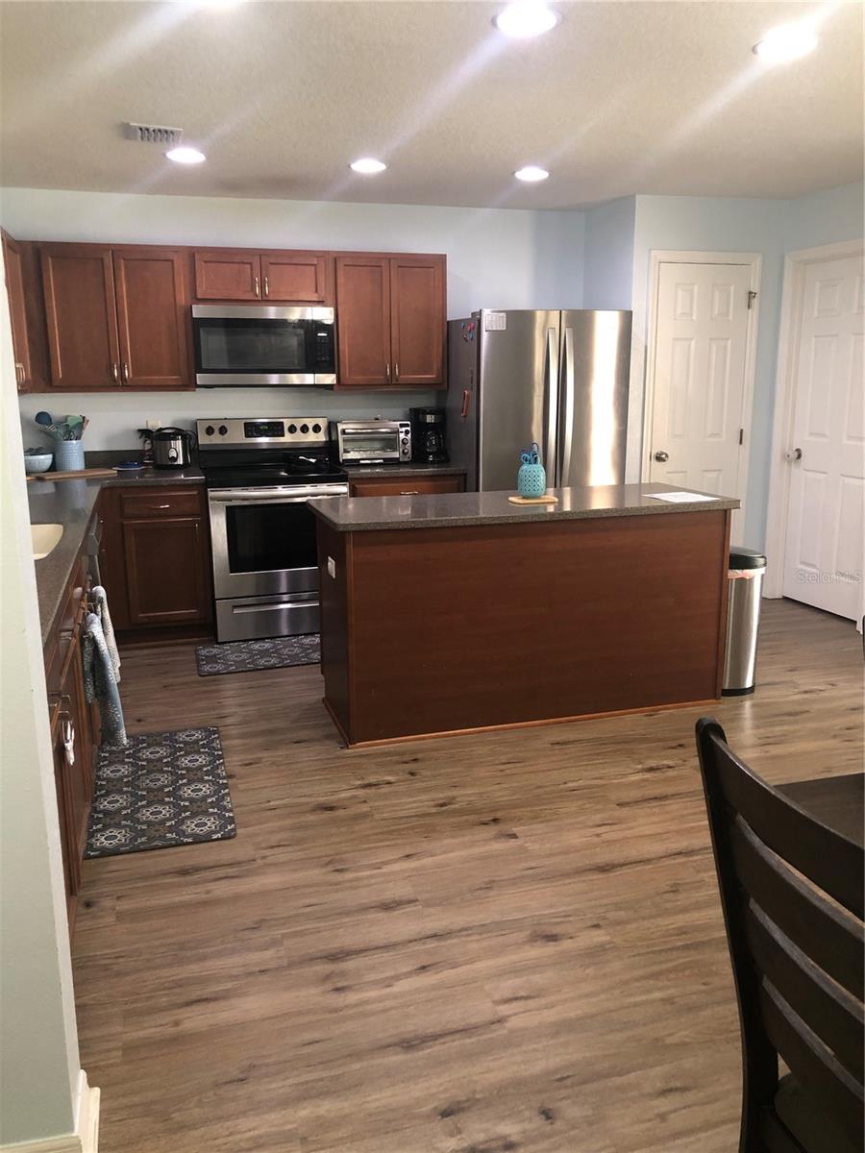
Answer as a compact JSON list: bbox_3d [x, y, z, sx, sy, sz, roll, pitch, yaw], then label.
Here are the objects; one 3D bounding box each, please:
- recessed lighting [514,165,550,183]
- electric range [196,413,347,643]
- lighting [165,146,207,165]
[{"bbox_3d":[0.501,-2.023,4.713,0.190,0.025,0.190,-4,13,-16],"label":"recessed lighting"},{"bbox_3d":[-0.914,-0.296,5.387,0.759,1.194,0.660,-4,13,-16],"label":"electric range"},{"bbox_3d":[-1.123,-1.908,4.254,0.185,0.025,0.185,-4,13,-16],"label":"lighting"}]

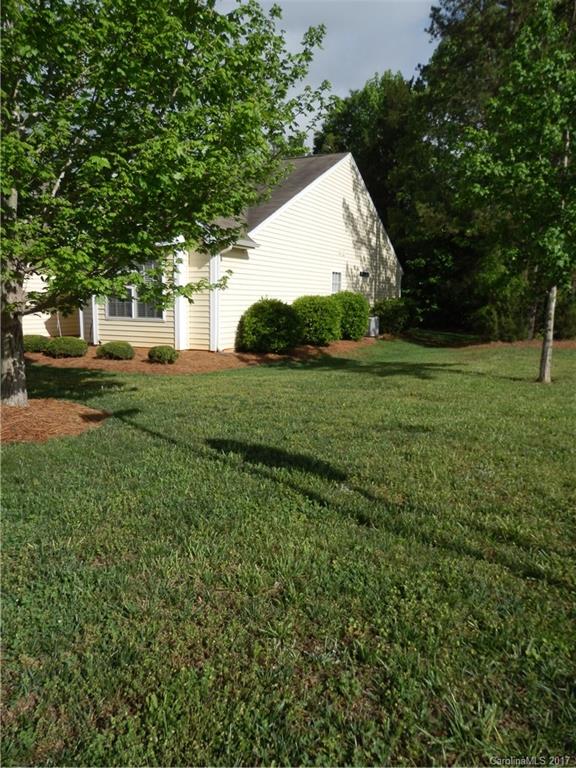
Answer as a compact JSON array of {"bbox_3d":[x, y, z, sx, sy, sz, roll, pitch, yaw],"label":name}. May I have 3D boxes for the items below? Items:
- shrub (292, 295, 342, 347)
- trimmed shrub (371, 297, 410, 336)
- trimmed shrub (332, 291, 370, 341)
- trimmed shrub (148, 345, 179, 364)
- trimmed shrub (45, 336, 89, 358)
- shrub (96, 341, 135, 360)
[{"bbox_3d":[0.834,-1.830,16.084,1.464,1.487,1.464,1,8,0],"label":"shrub"},{"bbox_3d":[4.288,-2.831,23.095,1.624,1.566,1.543,1,8,0],"label":"trimmed shrub"},{"bbox_3d":[2.035,-2.253,18.352,1.390,1.631,1.390,1,8,0],"label":"trimmed shrub"},{"bbox_3d":[-2.716,-0.633,12.114,0.662,0.394,0.629,1,8,0],"label":"trimmed shrub"},{"bbox_3d":[-5.302,-0.872,13.248,1.051,0.499,0.925,1,8,0],"label":"trimmed shrub"},{"bbox_3d":[-3.988,-0.773,12.836,0.886,0.422,0.798,1,8,0],"label":"shrub"}]

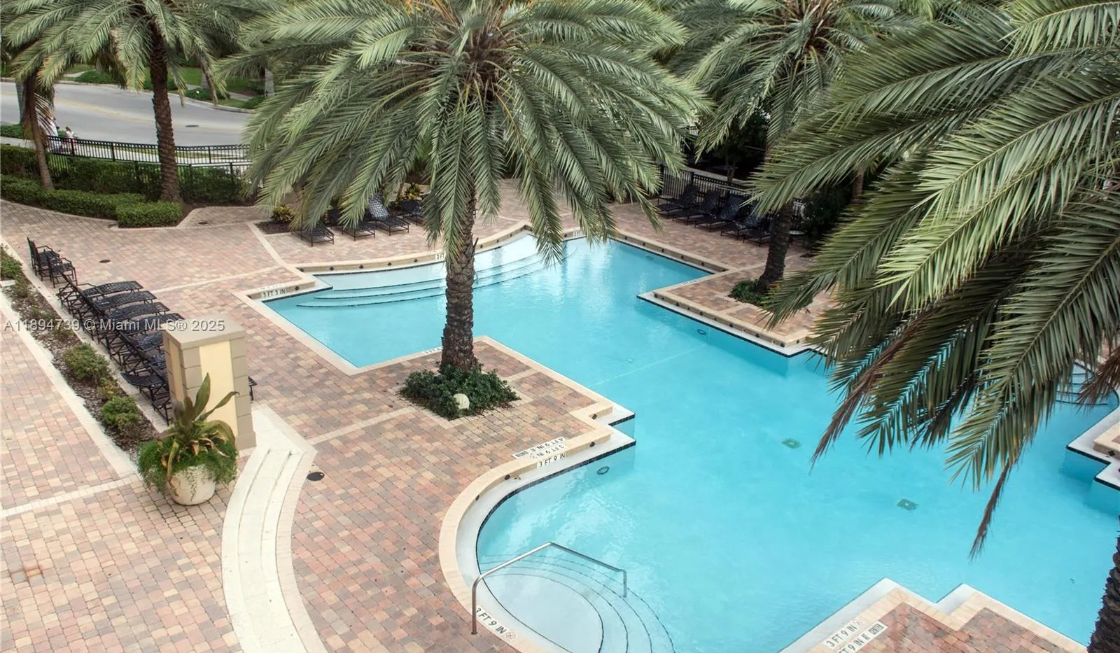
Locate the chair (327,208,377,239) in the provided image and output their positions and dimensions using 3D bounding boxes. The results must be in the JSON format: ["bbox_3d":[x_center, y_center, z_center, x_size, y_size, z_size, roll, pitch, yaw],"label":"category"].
[{"bbox_3d":[-6.509,-3.300,26.204,0.700,0.820,1.880,-15,28,-39],"label":"chair"}]

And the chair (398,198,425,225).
[{"bbox_3d":[-4.417,-3.655,27.137,0.700,0.620,1.900,-15,28,-37],"label":"chair"}]

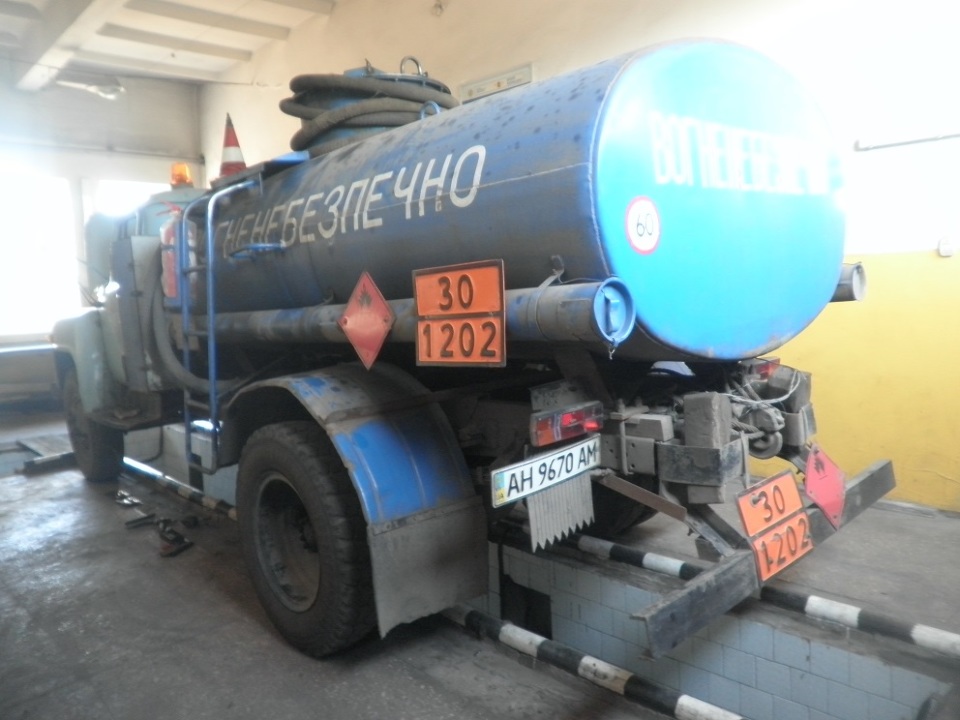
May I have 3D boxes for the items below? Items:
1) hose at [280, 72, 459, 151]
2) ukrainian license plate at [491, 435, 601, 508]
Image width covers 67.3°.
[{"bbox_3d":[-0.590,-1.268,3.989,0.930,0.420,0.930,-3,5,0],"label":"hose"},{"bbox_3d":[0.232,0.354,2.363,0.525,0.117,0.018,-12,12,-42],"label":"ukrainian license plate"}]

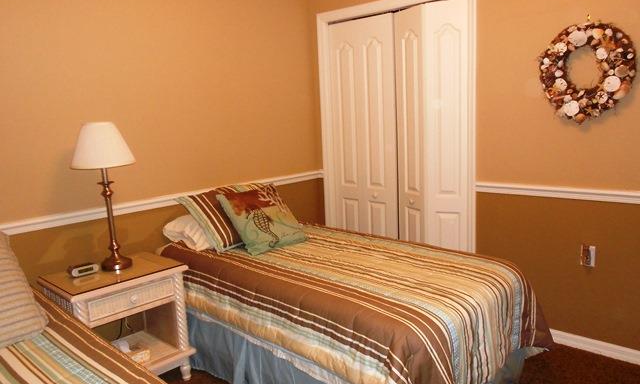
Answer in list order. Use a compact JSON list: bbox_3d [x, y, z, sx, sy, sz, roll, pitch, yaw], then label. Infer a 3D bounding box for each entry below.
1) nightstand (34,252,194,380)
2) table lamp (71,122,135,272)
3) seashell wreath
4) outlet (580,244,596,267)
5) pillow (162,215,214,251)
[{"bbox_3d":[-1.019,0.718,2.487,0.500,0.632,0.560,6,13,44],"label":"nightstand"},{"bbox_3d":[-1.089,0.033,2.476,0.330,0.735,0.330,6,12,41],"label":"table lamp"},{"bbox_3d":[1.365,-0.607,2.462,0.430,0.490,0.085,6,12,41],"label":"seashell wreath"},{"bbox_3d":[1.458,0.345,2.611,0.074,0.115,0.020,6,12,41],"label":"outlet"},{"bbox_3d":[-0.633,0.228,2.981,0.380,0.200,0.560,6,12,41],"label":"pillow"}]

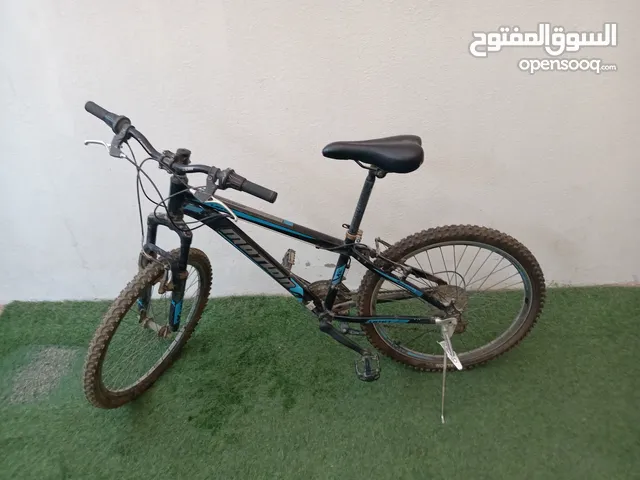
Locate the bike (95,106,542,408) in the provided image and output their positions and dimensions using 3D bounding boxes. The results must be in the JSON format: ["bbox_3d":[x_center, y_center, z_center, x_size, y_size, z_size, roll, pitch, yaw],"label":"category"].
[{"bbox_3d":[-0.022,0.074,1.481,1.523,1.058,0.592,-3,27,7],"label":"bike"}]

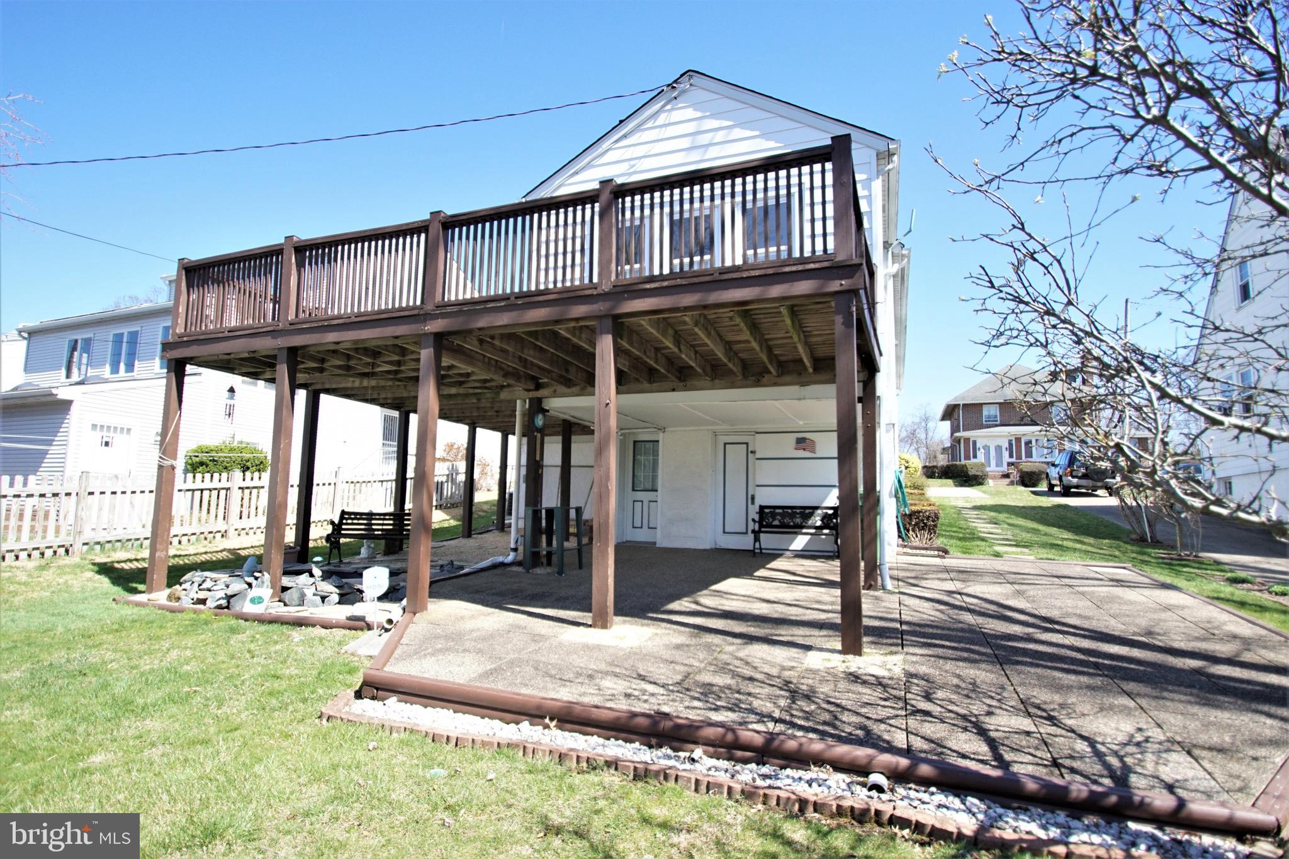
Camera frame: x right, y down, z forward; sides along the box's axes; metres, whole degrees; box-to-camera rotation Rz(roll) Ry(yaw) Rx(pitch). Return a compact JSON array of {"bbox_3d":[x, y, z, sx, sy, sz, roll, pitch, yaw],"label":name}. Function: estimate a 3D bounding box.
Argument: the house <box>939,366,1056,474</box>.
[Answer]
[{"bbox_3d":[31.558,-0.521,47.640,11.892,10.220,12.600,-2,-7,23],"label":"house"}]

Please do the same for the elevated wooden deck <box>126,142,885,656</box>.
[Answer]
[{"bbox_3d":[-0.746,0.182,8.762,7.751,3.768,7.636,-1,-7,21],"label":"elevated wooden deck"}]

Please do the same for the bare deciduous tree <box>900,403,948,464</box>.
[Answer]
[{"bbox_3d":[28.100,0.950,58.000,5.400,7.600,5.200,-1,-7,21],"label":"bare deciduous tree"}]

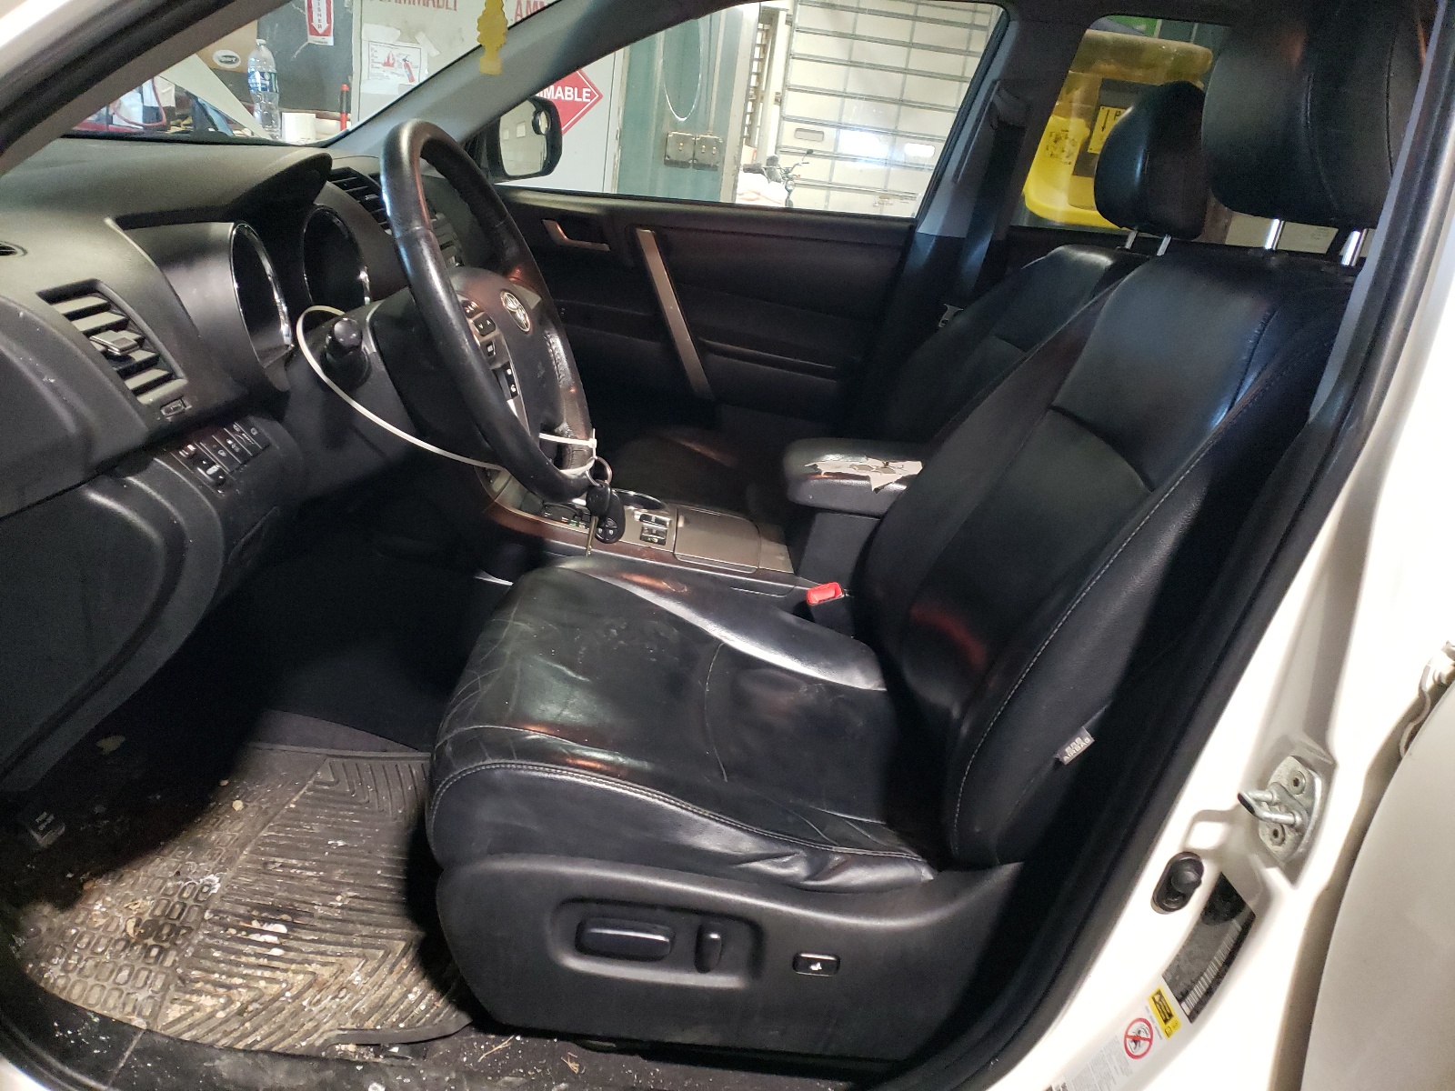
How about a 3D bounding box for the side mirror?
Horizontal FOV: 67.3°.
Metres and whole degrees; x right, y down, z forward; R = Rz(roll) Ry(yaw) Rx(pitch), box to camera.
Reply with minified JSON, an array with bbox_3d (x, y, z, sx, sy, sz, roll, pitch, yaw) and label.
[{"bbox_3d":[-0.455,-0.859,2.288,0.130,0.180,0.230,14,19,19],"label":"side mirror"}]

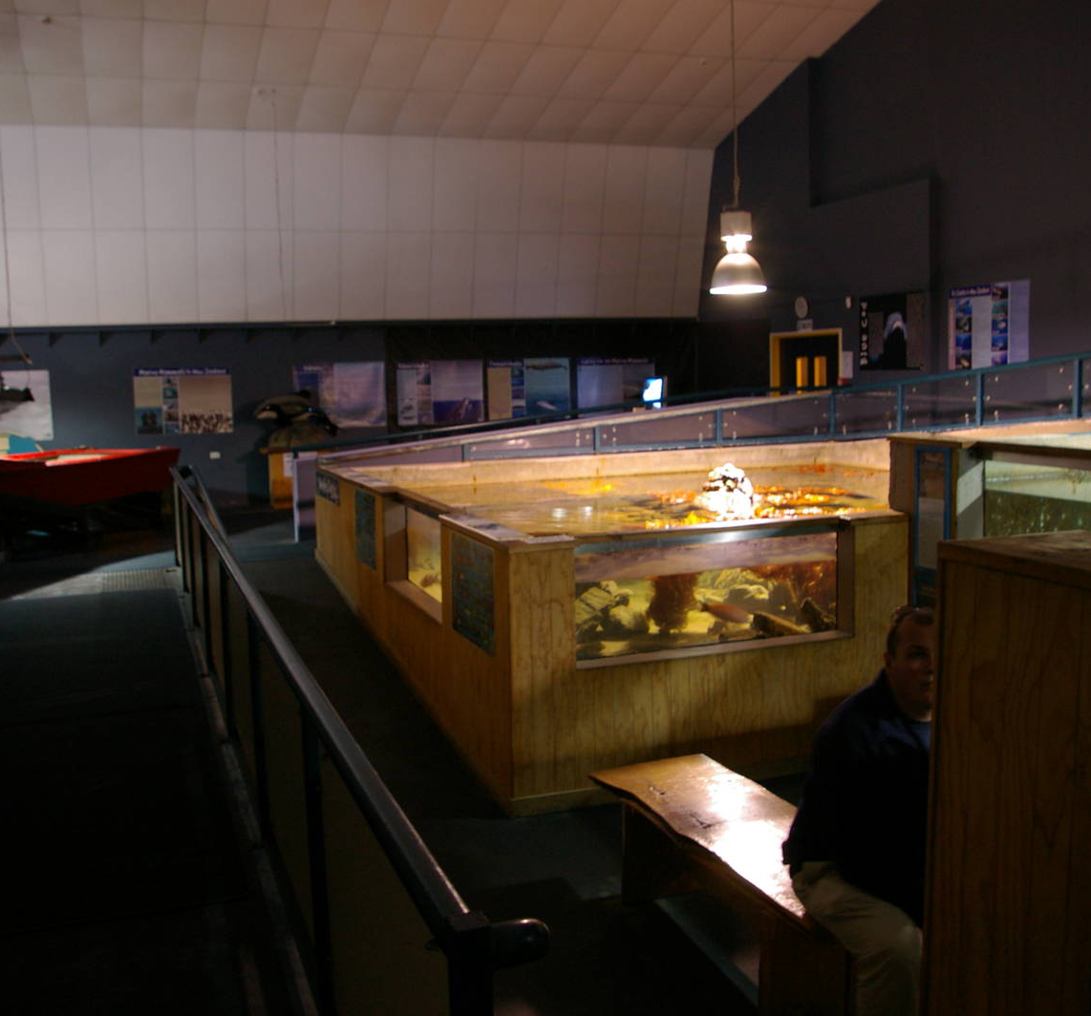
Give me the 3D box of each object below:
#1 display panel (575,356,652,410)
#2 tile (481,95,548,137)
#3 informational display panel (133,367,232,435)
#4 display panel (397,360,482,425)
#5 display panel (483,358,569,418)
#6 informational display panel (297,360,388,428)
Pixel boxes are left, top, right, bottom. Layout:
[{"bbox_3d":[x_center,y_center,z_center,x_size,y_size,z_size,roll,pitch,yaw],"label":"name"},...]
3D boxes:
[{"bbox_3d":[1.054,-1.764,16.646,1.200,0.850,0.030,-4,7,-19],"label":"display panel"},{"bbox_3d":[-0.407,-4.962,14.470,0.626,0.030,1.150,-4,-7,-19],"label":"tile"},{"bbox_3d":[-4.628,-1.365,14.625,1.180,0.840,0.030,-4,7,-20],"label":"informational display panel"},{"bbox_3d":[-1.439,-1.591,15.778,1.200,0.850,0.030,-4,7,-19],"label":"display panel"},{"bbox_3d":[-0.221,-1.676,16.202,1.200,0.850,0.030,-4,7,-19],"label":"display panel"},{"bbox_3d":[-2.734,-1.503,15.336,1.190,0.850,0.030,-4,7,-20],"label":"informational display panel"}]

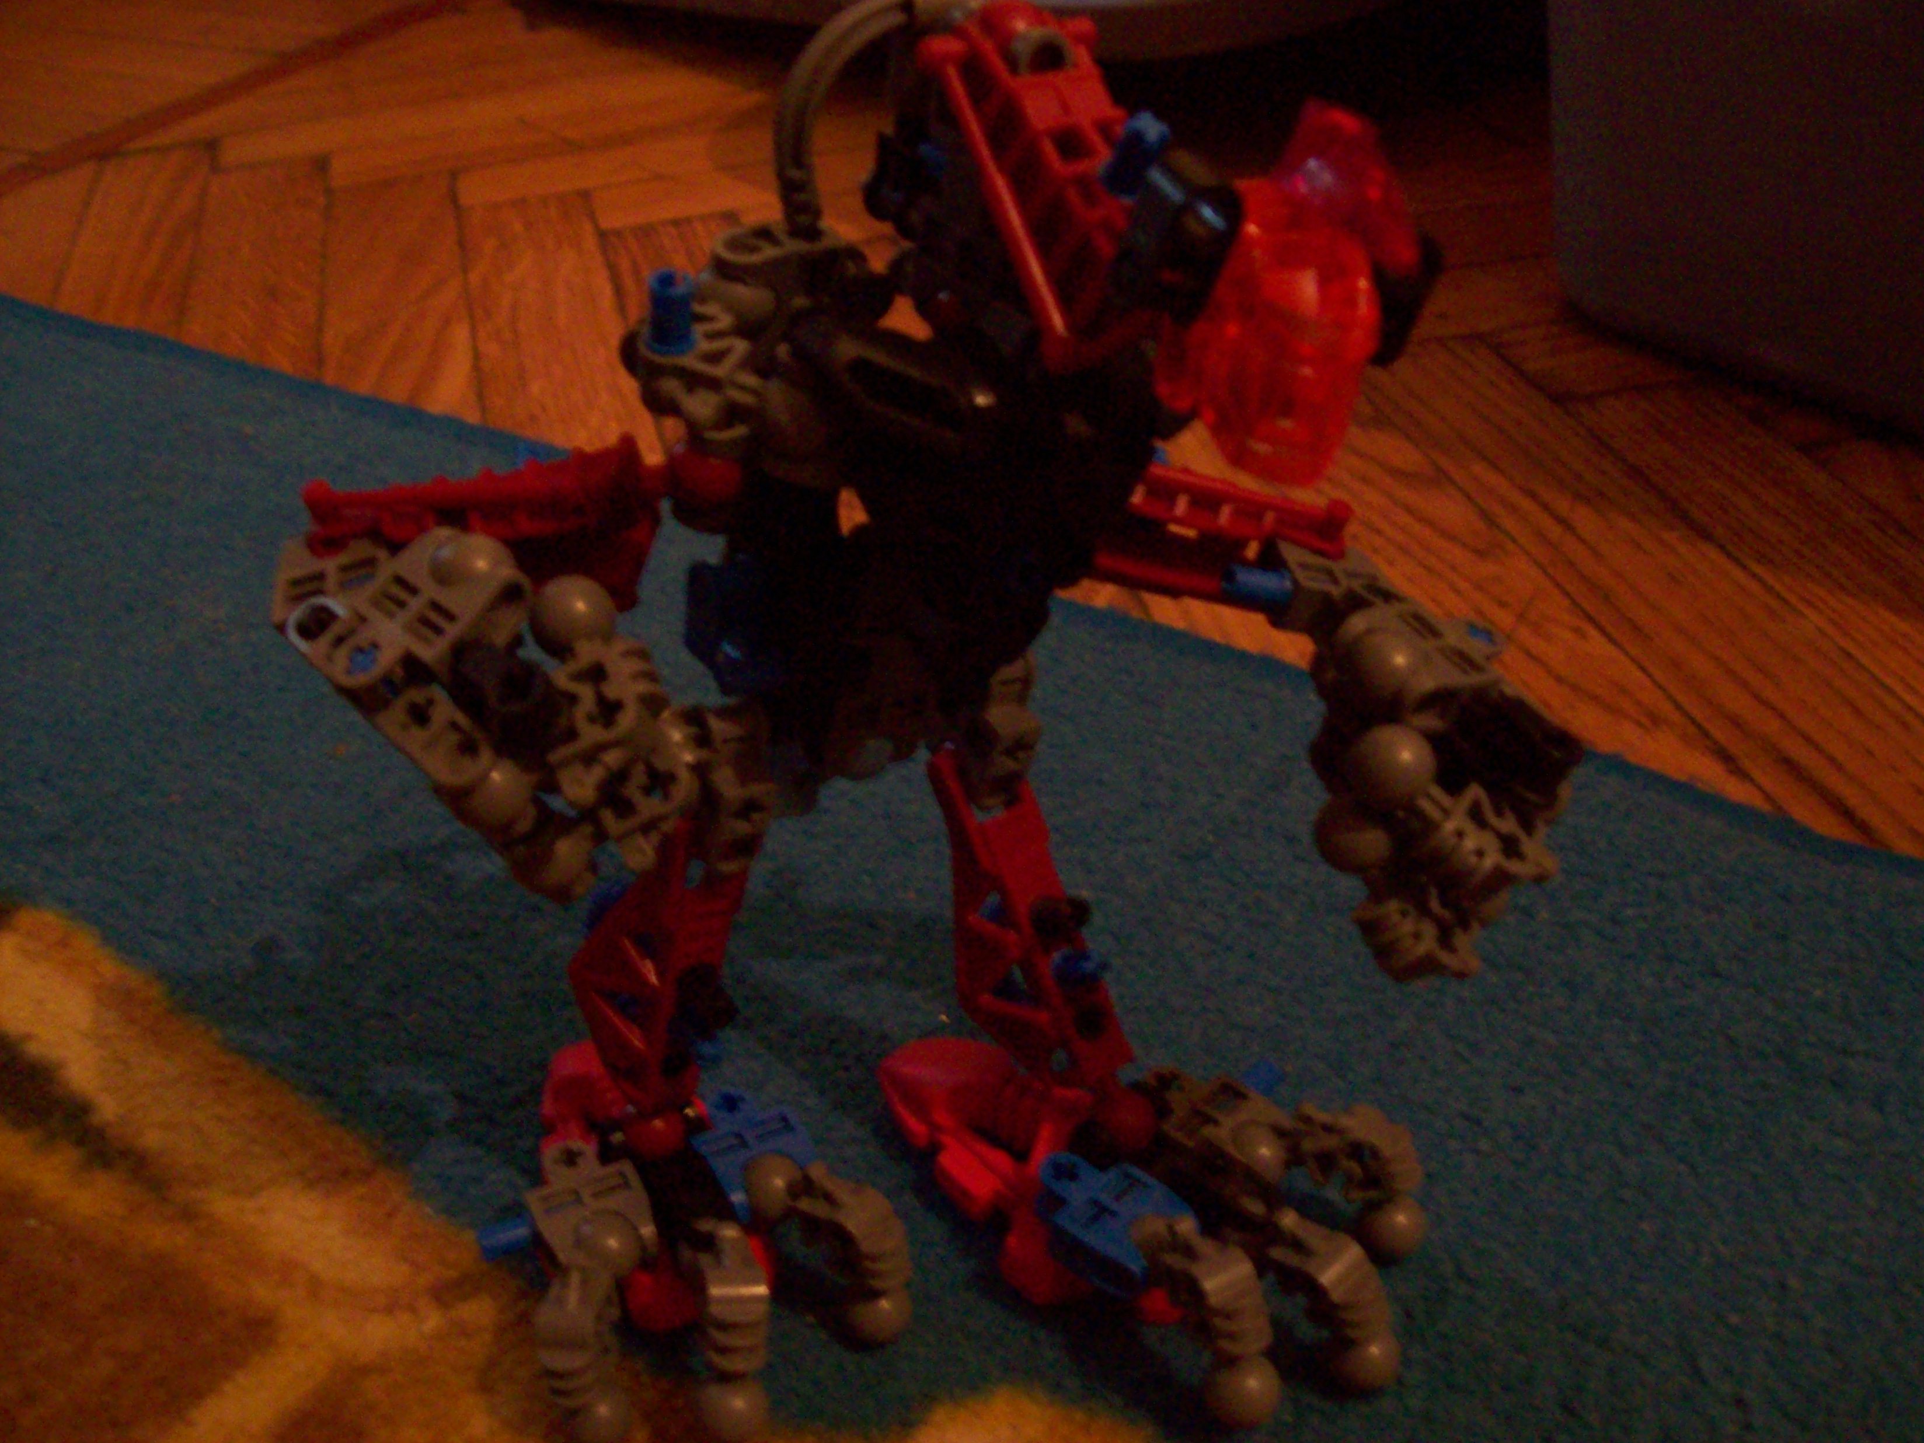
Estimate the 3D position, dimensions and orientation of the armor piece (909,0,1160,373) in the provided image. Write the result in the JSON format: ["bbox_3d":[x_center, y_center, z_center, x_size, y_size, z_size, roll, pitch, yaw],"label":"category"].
[{"bbox_3d":[0.010,-0.066,0.246,0.016,0.045,0.024,-31,-15,39],"label":"armor piece"}]

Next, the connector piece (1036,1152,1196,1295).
[{"bbox_3d":[0.024,0.078,0.310,0.016,0.009,0.027,-31,42,-32],"label":"connector piece"}]

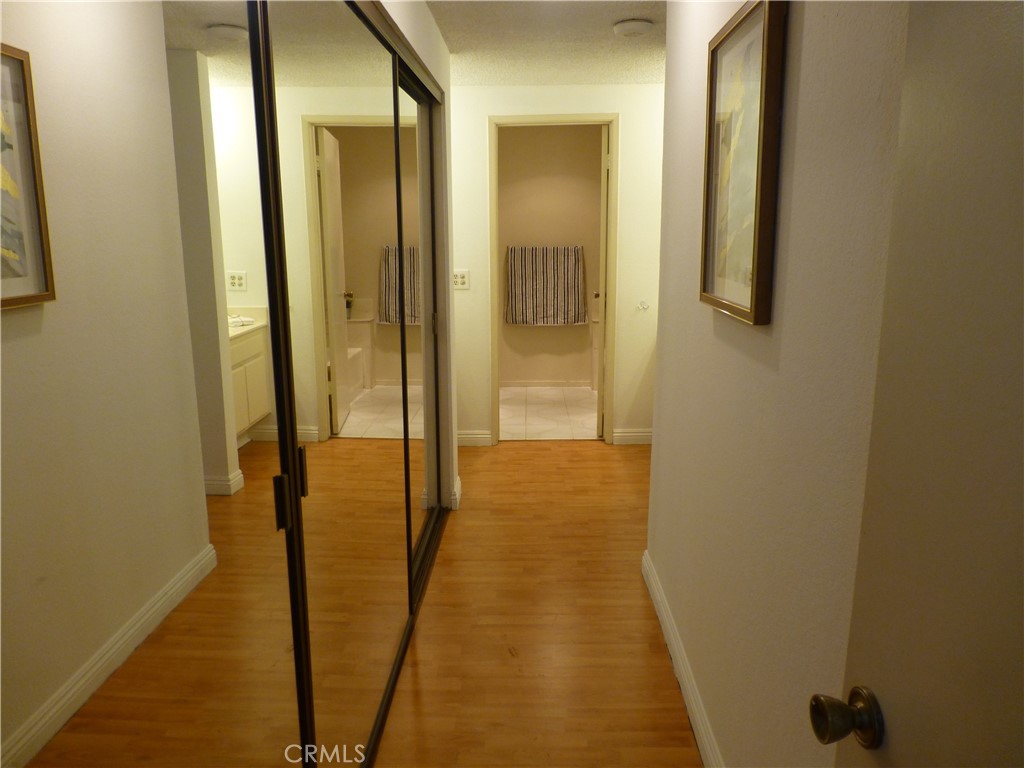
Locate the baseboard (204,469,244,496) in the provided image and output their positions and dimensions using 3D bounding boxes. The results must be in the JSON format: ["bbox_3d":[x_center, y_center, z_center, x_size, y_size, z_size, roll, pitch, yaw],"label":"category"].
[{"bbox_3d":[-1.591,0.545,3.919,0.165,0.100,0.130,0,11,2],"label":"baseboard"}]

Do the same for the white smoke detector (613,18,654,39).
[{"bbox_3d":[0.537,-1.563,3.135,0.172,0.042,0.172,0,11,2],"label":"white smoke detector"}]

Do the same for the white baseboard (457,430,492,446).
[{"bbox_3d":[-0.262,0.362,4.794,0.245,0.103,0.016,0,11,2],"label":"white baseboard"}]

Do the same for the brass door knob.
[{"bbox_3d":[0.334,0.334,0.715,0.056,0.064,0.064,-1,11,-2],"label":"brass door knob"}]

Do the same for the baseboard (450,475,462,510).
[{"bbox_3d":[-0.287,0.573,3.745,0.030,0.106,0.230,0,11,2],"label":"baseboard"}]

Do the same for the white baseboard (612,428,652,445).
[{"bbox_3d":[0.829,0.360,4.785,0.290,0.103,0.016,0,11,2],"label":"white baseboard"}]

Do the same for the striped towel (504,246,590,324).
[{"bbox_3d":[0.320,-0.880,6.446,0.750,0.725,0.070,0,11,2],"label":"striped towel"}]

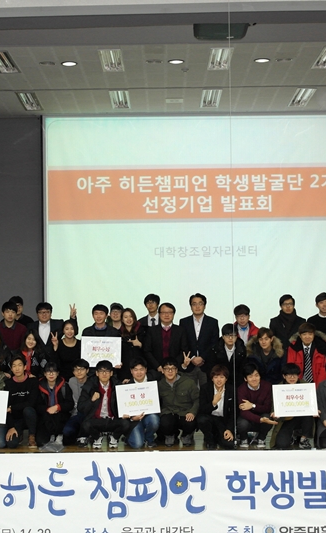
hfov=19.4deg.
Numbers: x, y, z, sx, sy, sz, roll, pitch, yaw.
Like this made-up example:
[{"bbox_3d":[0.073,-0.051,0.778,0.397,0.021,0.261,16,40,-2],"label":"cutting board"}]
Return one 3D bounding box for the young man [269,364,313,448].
[{"bbox_3d":[1.597,1.711,11.906,0.520,1.015,0.680,-1,-1,3],"label":"young man"}]

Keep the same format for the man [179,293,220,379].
[{"bbox_3d":[0.478,1.238,12.159,0.550,1.800,0.360,-1,-2,0],"label":"man"}]

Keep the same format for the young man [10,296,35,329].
[{"bbox_3d":[-1.993,1.334,13.177,0.500,1.839,0.310,-1,-2,-4],"label":"young man"}]

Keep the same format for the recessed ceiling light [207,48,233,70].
[{"bbox_3d":[0.796,-2.906,13.230,0.300,0.090,1.220,-1,-2,0],"label":"recessed ceiling light"}]

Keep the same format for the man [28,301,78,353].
[{"bbox_3d":[-1.446,1.368,12.500,0.620,1.780,0.420,-1,-2,-5],"label":"man"}]

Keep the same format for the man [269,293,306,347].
[{"bbox_3d":[1.640,1.260,12.454,0.530,1.790,0.360,-1,-2,0],"label":"man"}]

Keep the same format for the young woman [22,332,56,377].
[{"bbox_3d":[-1.645,1.562,12.673,0.460,1.425,0.450,-1,-1,-7],"label":"young woman"}]

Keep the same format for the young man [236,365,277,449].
[{"bbox_3d":[1.143,1.685,11.718,0.520,1.000,0.650,-1,-2,-6],"label":"young man"}]

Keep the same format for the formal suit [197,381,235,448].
[{"bbox_3d":[0.632,1.758,11.388,0.500,0.795,0.550,-1,-2,2],"label":"formal suit"}]

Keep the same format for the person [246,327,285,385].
[{"bbox_3d":[1.292,1.492,12.100,0.530,1.430,0.500,-1,-2,3],"label":"person"}]

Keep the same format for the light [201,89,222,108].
[{"bbox_3d":[0.808,-2.780,15.801,0.310,0.090,1.220,-1,-2,0],"label":"light"}]

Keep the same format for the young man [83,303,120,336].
[{"bbox_3d":[-0.795,1.369,12.350,0.520,1.750,0.420,-1,-2,-3],"label":"young man"}]

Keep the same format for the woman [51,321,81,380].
[{"bbox_3d":[-1.239,1.486,12.474,0.440,1.547,0.360,-1,-2,-2],"label":"woman"}]

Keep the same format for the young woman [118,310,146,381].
[{"bbox_3d":[-0.390,1.370,12.156,0.480,1.670,0.360,-1,-2,9],"label":"young woman"}]

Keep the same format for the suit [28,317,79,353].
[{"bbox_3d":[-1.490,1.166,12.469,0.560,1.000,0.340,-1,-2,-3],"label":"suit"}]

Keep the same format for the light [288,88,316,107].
[{"bbox_3d":[2.301,-2.830,15.811,0.300,0.090,1.220,-1,-2,0],"label":"light"}]

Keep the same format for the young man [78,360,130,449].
[{"bbox_3d":[-0.745,1.714,12.063,0.650,1.051,0.750,-1,-2,-3],"label":"young man"}]

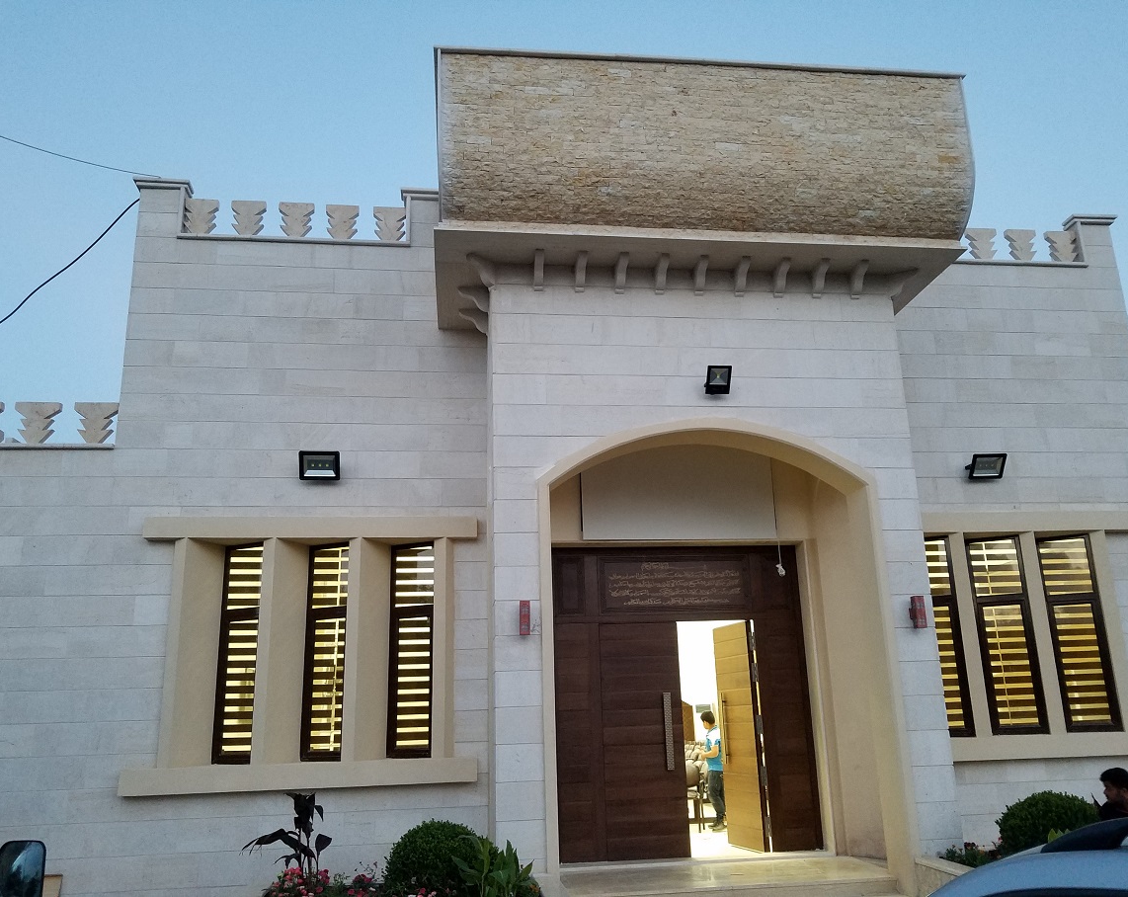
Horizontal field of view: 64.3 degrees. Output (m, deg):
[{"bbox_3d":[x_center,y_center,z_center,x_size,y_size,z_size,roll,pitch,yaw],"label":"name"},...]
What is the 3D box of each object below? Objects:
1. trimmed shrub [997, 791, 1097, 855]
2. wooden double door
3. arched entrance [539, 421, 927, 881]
[{"bbox_3d":[4.014,3.195,7.383,0.800,0.700,0.800,0,-14,-7],"label":"trimmed shrub"},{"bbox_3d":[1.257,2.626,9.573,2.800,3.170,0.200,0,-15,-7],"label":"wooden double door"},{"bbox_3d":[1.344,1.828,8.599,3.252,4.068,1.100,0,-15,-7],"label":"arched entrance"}]

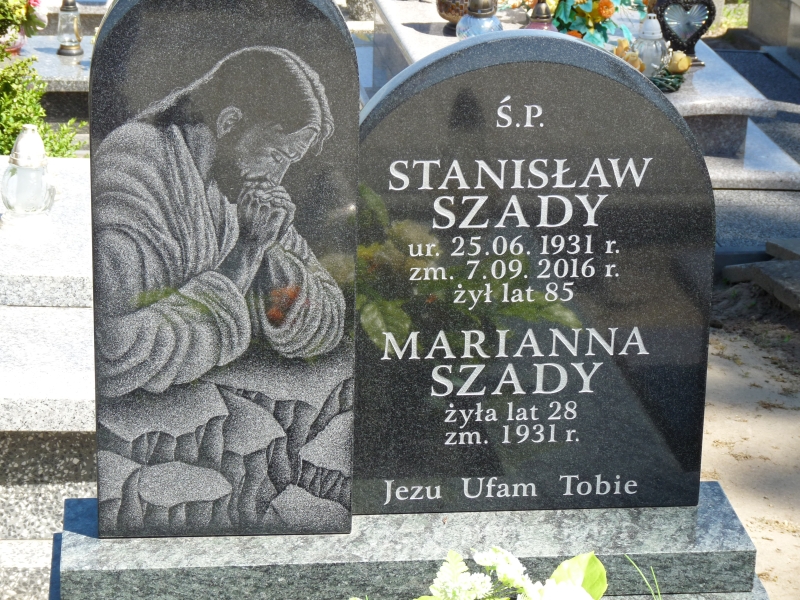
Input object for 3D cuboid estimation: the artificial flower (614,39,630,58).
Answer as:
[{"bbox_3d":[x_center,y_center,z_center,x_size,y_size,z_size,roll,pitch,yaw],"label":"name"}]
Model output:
[{"bbox_3d":[0.555,-0.622,5.820,0.045,0.054,0.047,-1,18,-6],"label":"artificial flower"}]

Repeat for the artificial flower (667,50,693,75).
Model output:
[{"bbox_3d":[0.689,-0.585,5.740,0.058,0.052,0.056,-1,18,-6],"label":"artificial flower"}]

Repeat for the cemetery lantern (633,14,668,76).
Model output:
[{"bbox_3d":[0.621,-0.623,5.780,0.091,0.173,0.091,-1,18,-6],"label":"cemetery lantern"}]

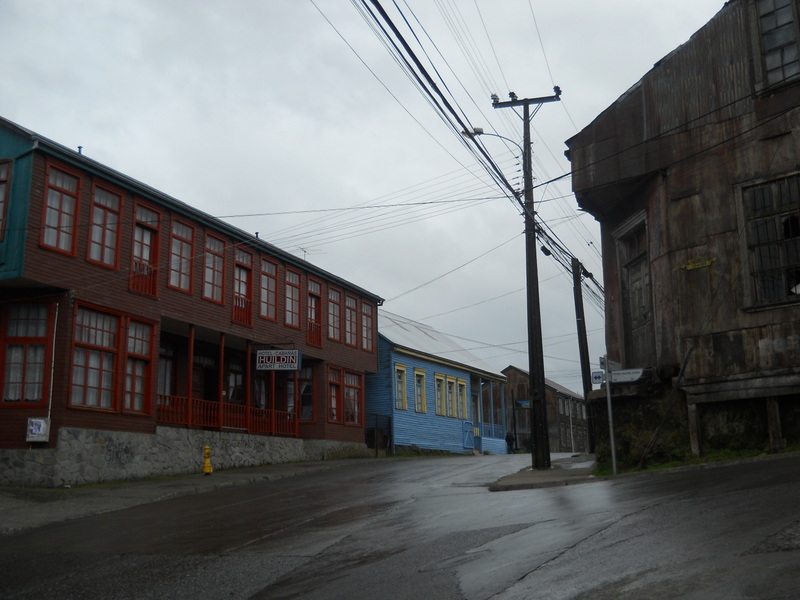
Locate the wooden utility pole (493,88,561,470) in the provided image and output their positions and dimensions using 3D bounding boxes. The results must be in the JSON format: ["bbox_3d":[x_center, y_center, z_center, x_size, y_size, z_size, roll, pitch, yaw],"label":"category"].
[{"bbox_3d":[3.642,-0.795,23.240,1.950,10.577,0.440,-4,-13,16],"label":"wooden utility pole"}]

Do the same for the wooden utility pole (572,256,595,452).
[{"bbox_3d":[7.057,2.064,32.831,0.340,7.587,0.340,-5,-13,15],"label":"wooden utility pole"}]

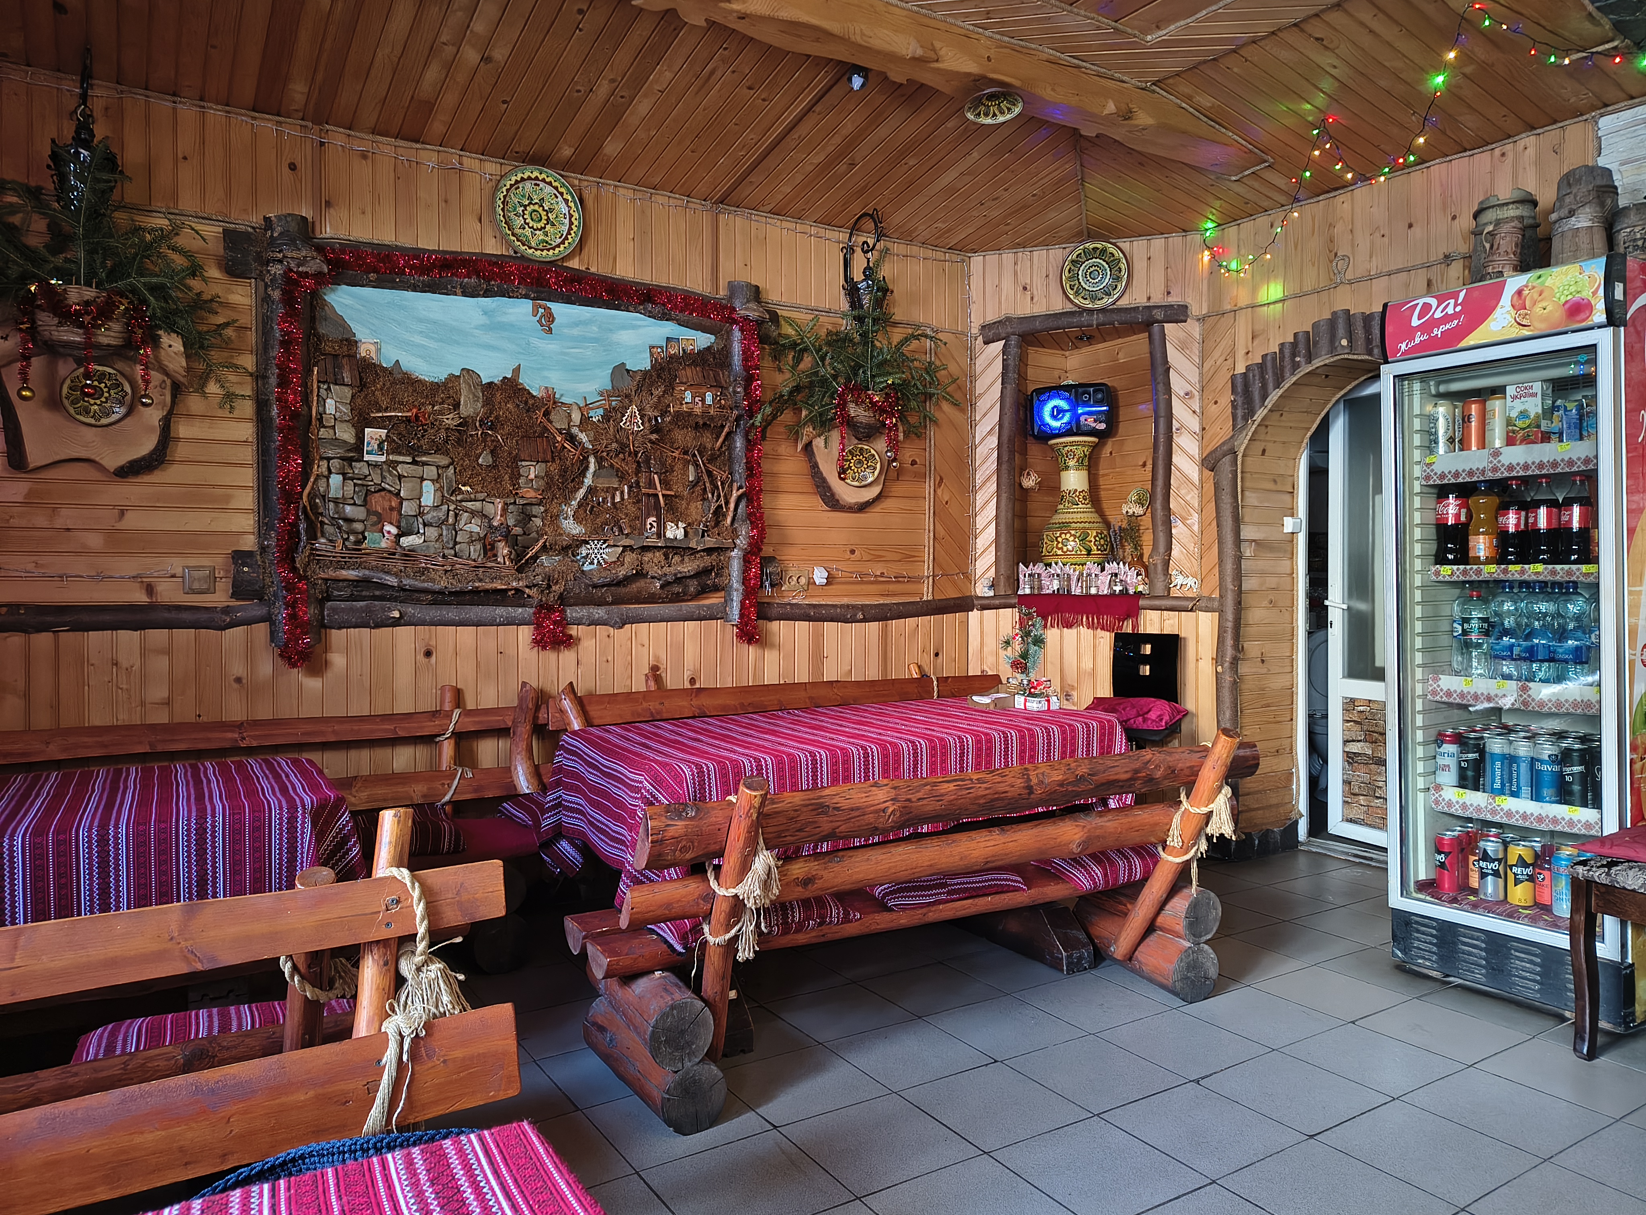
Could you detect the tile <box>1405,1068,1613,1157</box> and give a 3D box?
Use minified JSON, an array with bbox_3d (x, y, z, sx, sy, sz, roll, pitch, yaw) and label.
[{"bbox_3d":[1.462,1.081,2.445,0.300,0.010,0.300,-1,3,-33],"label":"tile"}]

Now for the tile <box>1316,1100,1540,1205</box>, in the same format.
[{"bbox_3d":[1.226,1.103,2.317,0.305,0.010,0.305,-1,2,-33],"label":"tile"}]

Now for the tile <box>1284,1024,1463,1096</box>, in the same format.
[{"bbox_3d":[1.299,1.071,2.700,0.300,0.010,0.300,-1,3,-33],"label":"tile"}]

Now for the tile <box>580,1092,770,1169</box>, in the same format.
[{"bbox_3d":[-0.304,1.078,2.394,0.300,0.010,0.300,-1,3,-33],"label":"tile"}]

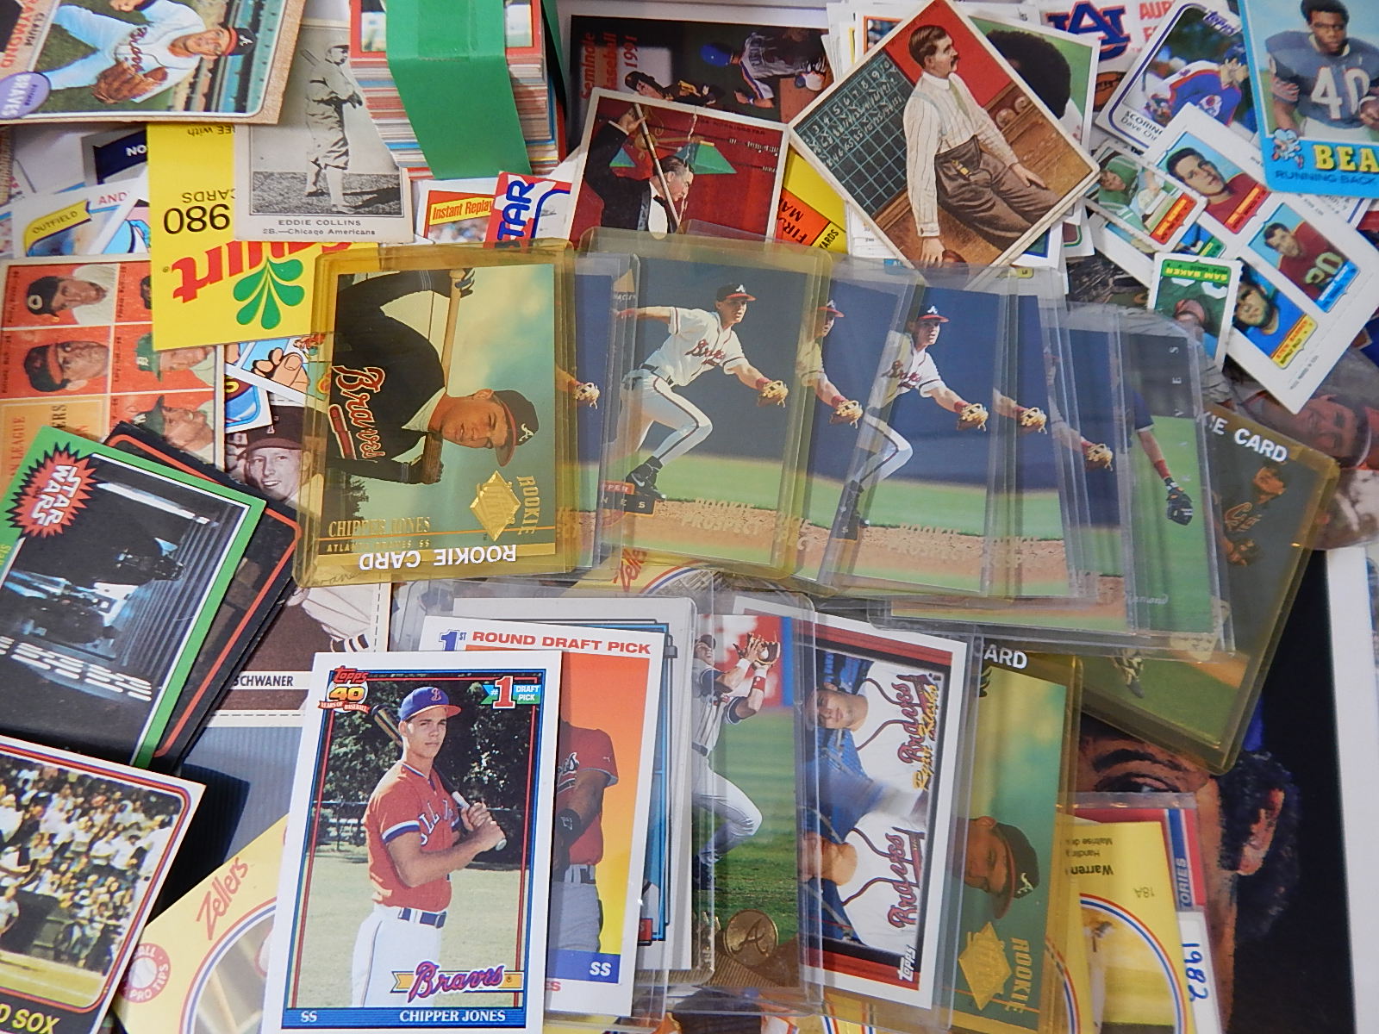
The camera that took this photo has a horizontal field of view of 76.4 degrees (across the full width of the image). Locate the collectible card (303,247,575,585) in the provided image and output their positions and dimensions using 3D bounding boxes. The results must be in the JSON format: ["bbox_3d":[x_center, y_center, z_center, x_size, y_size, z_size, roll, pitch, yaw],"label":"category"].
[{"bbox_3d":[-0.071,-0.033,0.249,0.076,0.003,0.102,-3,73,-2],"label":"collectible card"}]

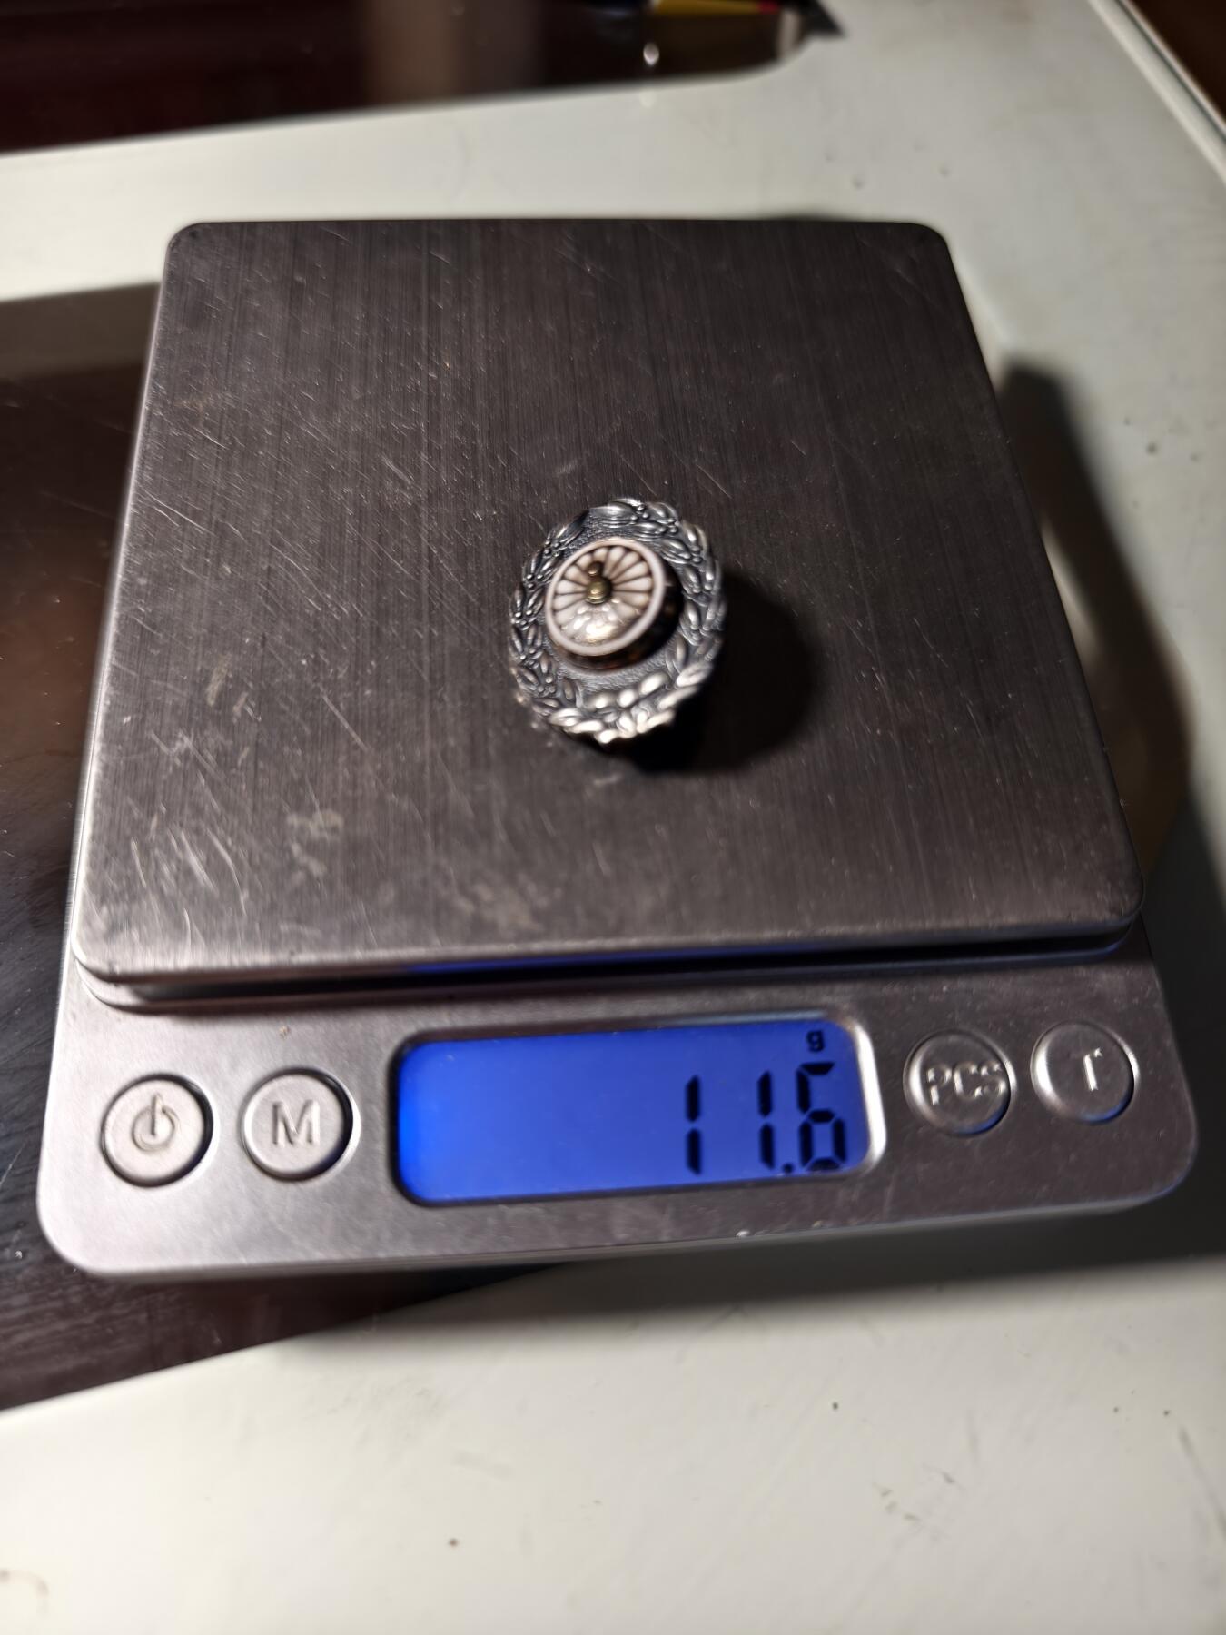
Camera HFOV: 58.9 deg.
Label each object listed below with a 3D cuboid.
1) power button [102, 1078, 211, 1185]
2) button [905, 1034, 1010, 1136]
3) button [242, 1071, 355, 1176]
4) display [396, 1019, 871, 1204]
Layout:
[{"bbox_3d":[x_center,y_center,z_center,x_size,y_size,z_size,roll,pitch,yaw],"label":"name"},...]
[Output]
[{"bbox_3d":[-0.041,0.029,0.098,0.009,0.003,0.009,-2,65,-5],"label":"power button"},{"bbox_3d":[0.033,0.026,0.104,0.009,0.003,0.009,-2,65,-5],"label":"button"},{"bbox_3d":[-0.029,0.028,0.099,0.009,0.003,0.009,-2,65,-5],"label":"button"},{"bbox_3d":[0.002,0.027,0.102,0.044,0.003,0.015,-2,65,-5],"label":"display"}]

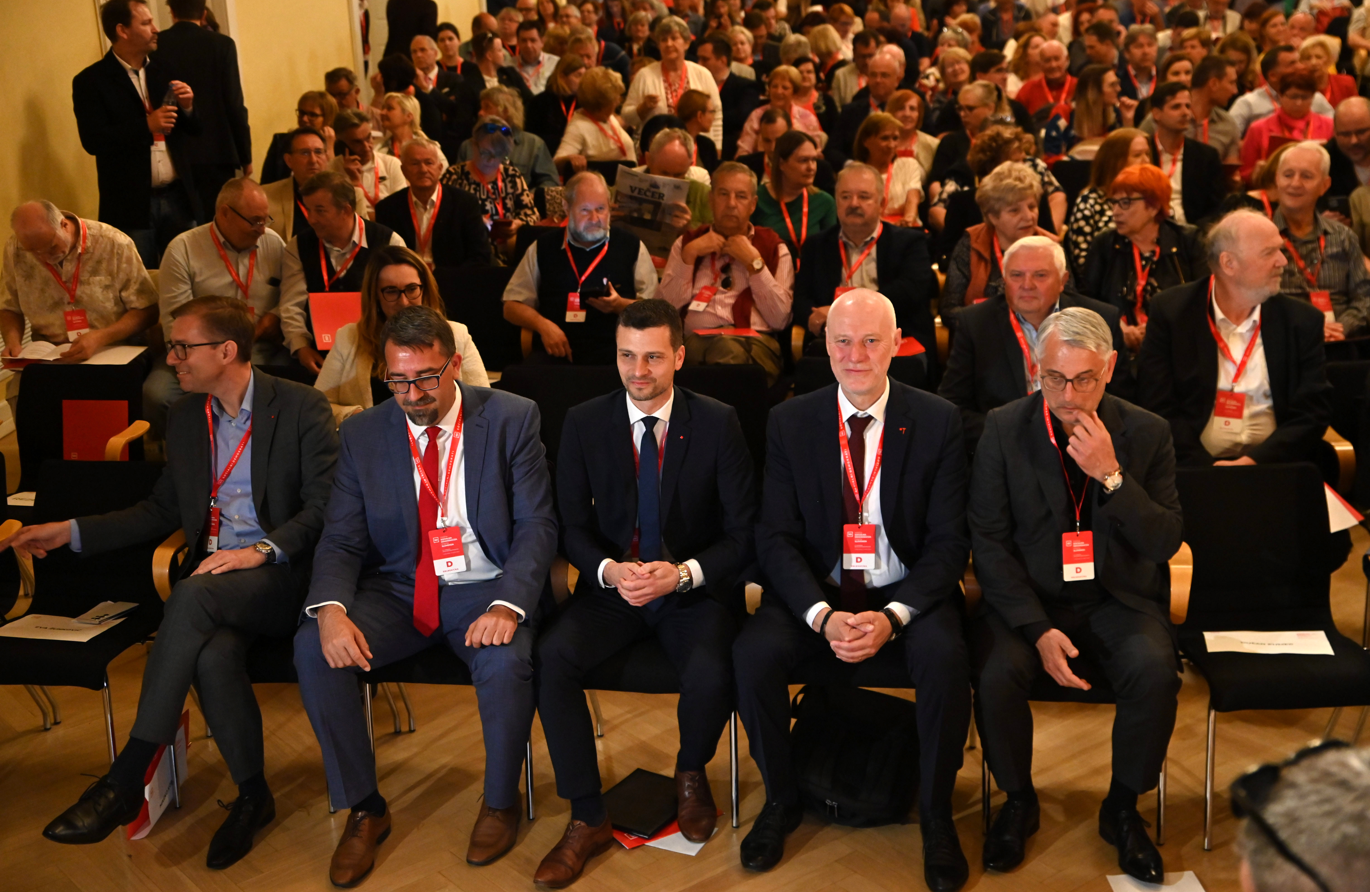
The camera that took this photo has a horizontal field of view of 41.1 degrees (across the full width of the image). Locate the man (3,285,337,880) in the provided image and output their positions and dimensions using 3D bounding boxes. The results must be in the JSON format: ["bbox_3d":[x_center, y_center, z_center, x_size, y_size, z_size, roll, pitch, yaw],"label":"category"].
[{"bbox_3d":[-1.295,0.288,4.591,0.757,1.310,0.726,4,19,17],"label":"man"}]

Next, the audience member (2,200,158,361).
[{"bbox_3d":[-2.192,-0.236,6.460,0.620,1.220,0.800,-1,18,5],"label":"audience member"}]

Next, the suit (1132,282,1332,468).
[{"bbox_3d":[1.537,-0.161,5.131,0.540,0.640,0.420,2,18,11],"label":"suit"}]

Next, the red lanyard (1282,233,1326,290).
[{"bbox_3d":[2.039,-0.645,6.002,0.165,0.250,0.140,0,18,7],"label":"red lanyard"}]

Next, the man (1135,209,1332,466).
[{"bbox_3d":[1.640,0.017,5.373,0.590,1.340,0.820,1,17,5],"label":"man"}]

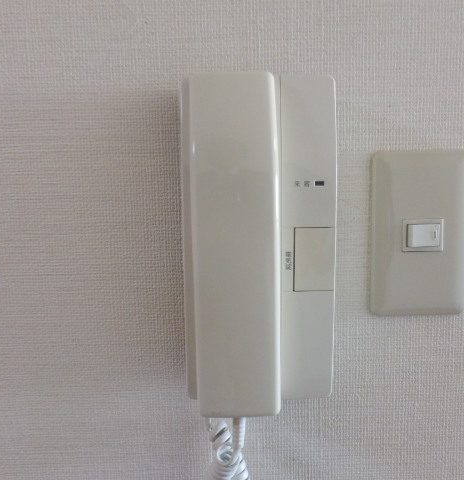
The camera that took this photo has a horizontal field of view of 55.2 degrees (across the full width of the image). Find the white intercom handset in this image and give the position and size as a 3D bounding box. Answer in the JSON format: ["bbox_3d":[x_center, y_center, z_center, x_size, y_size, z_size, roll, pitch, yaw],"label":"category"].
[{"bbox_3d":[0.019,0.019,0.292,0.105,0.258,0.062,-1,6,1],"label":"white intercom handset"}]

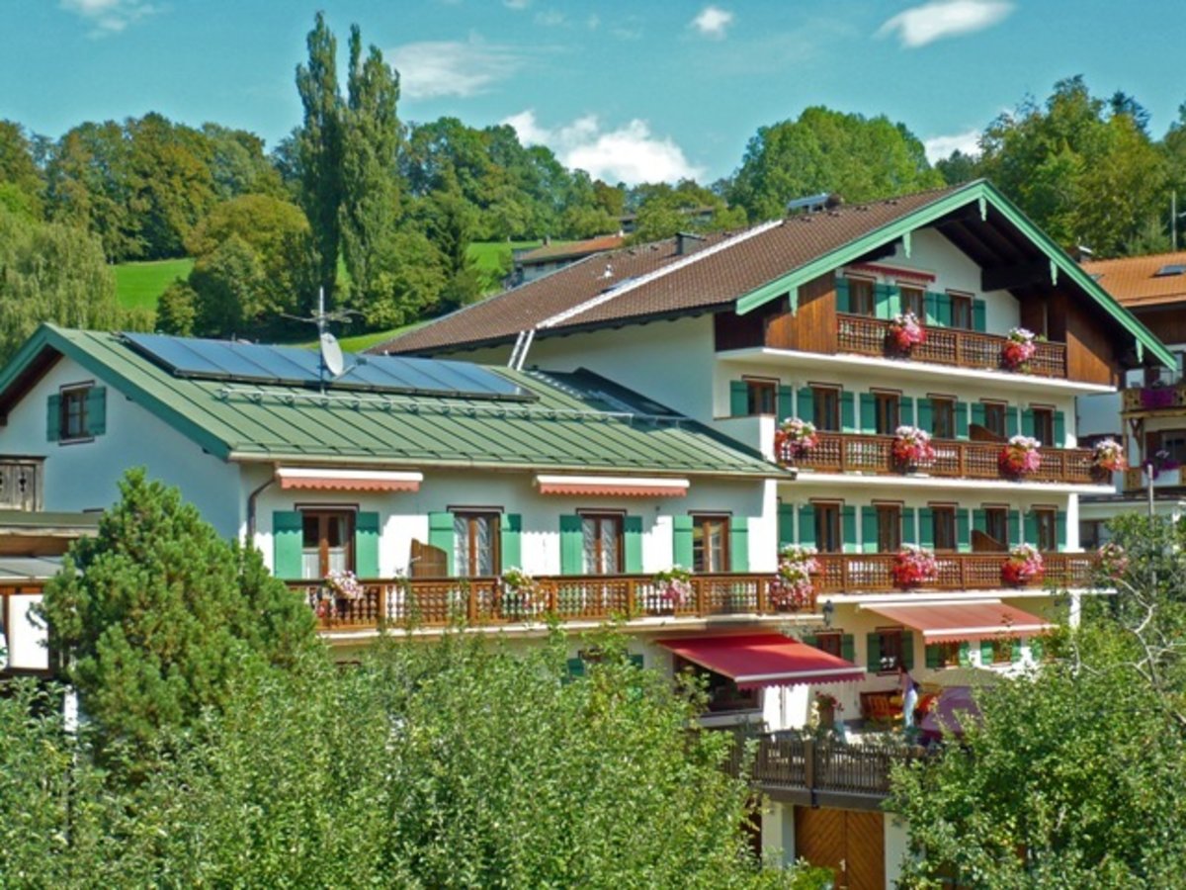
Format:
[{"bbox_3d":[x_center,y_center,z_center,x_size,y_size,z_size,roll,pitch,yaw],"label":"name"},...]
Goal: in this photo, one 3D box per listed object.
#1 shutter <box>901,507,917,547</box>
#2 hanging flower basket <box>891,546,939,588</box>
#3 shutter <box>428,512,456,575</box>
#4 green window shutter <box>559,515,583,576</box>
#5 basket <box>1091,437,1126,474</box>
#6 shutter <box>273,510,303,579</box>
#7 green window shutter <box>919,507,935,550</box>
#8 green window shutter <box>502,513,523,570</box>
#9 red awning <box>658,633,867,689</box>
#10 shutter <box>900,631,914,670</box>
[{"bbox_3d":[7.884,2.585,46.062,0.540,2.030,0.050,3,-5,-43],"label":"shutter"},{"bbox_3d":[7.615,2.857,43.660,1.100,1.030,0.880,3,-5,-43],"label":"hanging flower basket"},{"bbox_3d":[-2.804,2.257,34.247,0.570,2.000,0.050,3,-5,-43],"label":"shutter"},{"bbox_3d":[-0.401,2.431,37.452,0.620,2.006,0.063,3,-5,-44],"label":"green window shutter"},{"bbox_3d":[13.880,0.319,49.730,0.980,1.000,0.820,3,-5,-43],"label":"basket"},{"bbox_3d":[-5.264,2.161,31.941,0.570,2.000,0.050,3,-5,-43],"label":"shutter"},{"bbox_3d":[8.428,2.627,46.705,0.550,2.000,0.050,3,-4,-43],"label":"green window shutter"},{"bbox_3d":[-1.564,2.366,36.346,0.578,2.016,0.063,3,-5,-44],"label":"green window shutter"},{"bbox_3d":[3.575,4.603,39.596,4.200,0.987,2.257,3,-5,-44],"label":"red awning"},{"bbox_3d":[7.798,5.085,45.806,0.480,0.940,0.050,3,-5,-43],"label":"shutter"}]

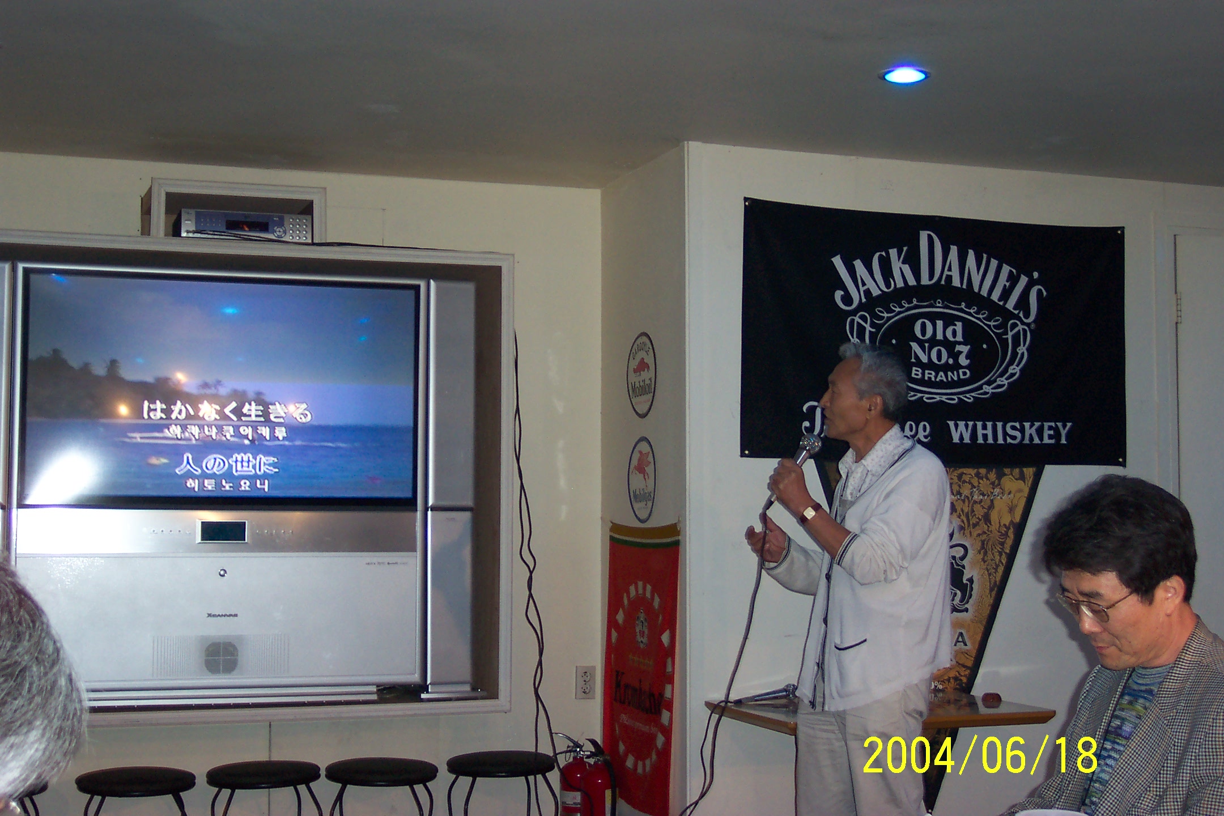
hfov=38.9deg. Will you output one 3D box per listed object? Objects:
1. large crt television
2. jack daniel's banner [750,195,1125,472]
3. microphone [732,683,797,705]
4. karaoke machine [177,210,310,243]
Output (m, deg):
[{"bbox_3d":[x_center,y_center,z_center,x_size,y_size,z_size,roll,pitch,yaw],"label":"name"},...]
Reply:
[{"bbox_3d":[-1.348,0.287,6.294,1.610,1.496,0.580,1,-4,-18],"label":"large crt television"},{"bbox_3d":[1.125,-0.238,5.875,1.505,0.849,0.020,1,-4,-20],"label":"jack daniel's banner"},{"bbox_3d":[0.489,0.910,5.498,0.250,0.052,0.052,-3,-2,-31],"label":"microphone"},{"bbox_3d":[-1.312,-0.620,6.152,0.442,0.095,0.320,1,-4,-18],"label":"karaoke machine"}]

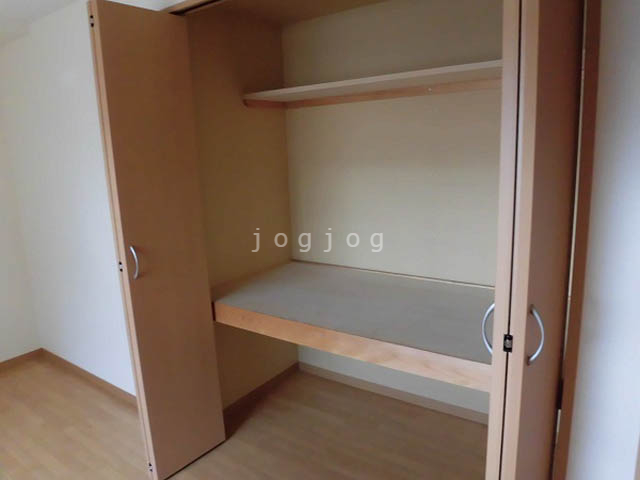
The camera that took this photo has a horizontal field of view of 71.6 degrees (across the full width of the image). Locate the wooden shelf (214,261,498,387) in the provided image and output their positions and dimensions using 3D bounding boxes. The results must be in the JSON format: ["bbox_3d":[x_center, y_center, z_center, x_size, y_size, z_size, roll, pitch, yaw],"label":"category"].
[{"bbox_3d":[0.281,0.318,2.070,1.677,0.094,0.837,5,13,34],"label":"wooden shelf"}]

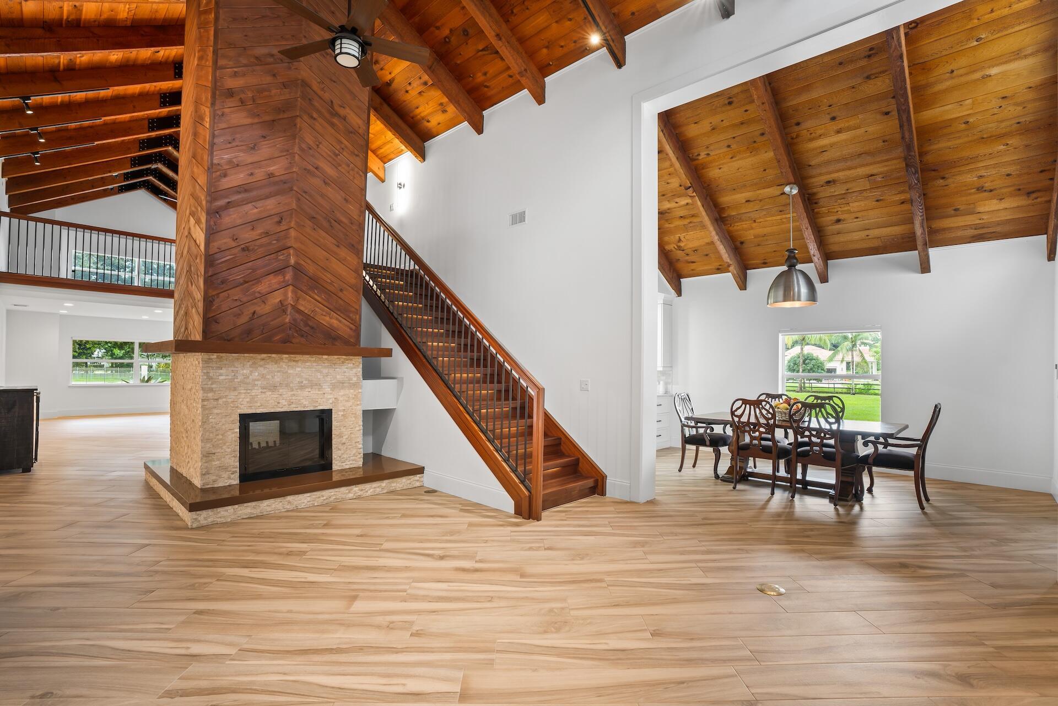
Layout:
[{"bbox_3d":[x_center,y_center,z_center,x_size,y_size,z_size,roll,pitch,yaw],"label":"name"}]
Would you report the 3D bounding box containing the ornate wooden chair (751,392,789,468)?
[{"bbox_3d":[3.204,1.095,6.331,0.530,1.070,0.667,-1,-2,42],"label":"ornate wooden chair"}]

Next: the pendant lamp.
[{"bbox_3d":[3.313,-1.363,5.950,0.550,1.515,0.550,-1,-2,42],"label":"pendant lamp"}]

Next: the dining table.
[{"bbox_3d":[3.206,1.229,5.801,2.182,0.769,1.112,-1,-2,42],"label":"dining table"}]

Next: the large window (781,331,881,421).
[{"bbox_3d":[4.496,0.358,7.069,1.293,1.334,0.130,-1,-2,44],"label":"large window"}]

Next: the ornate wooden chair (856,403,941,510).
[{"bbox_3d":[4.008,1.062,5.083,0.681,1.084,0.612,-1,-2,42],"label":"ornate wooden chair"}]

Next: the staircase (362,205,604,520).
[{"bbox_3d":[-0.892,-0.441,6.085,4.003,4.003,1.181,-1,-2,44],"label":"staircase"}]

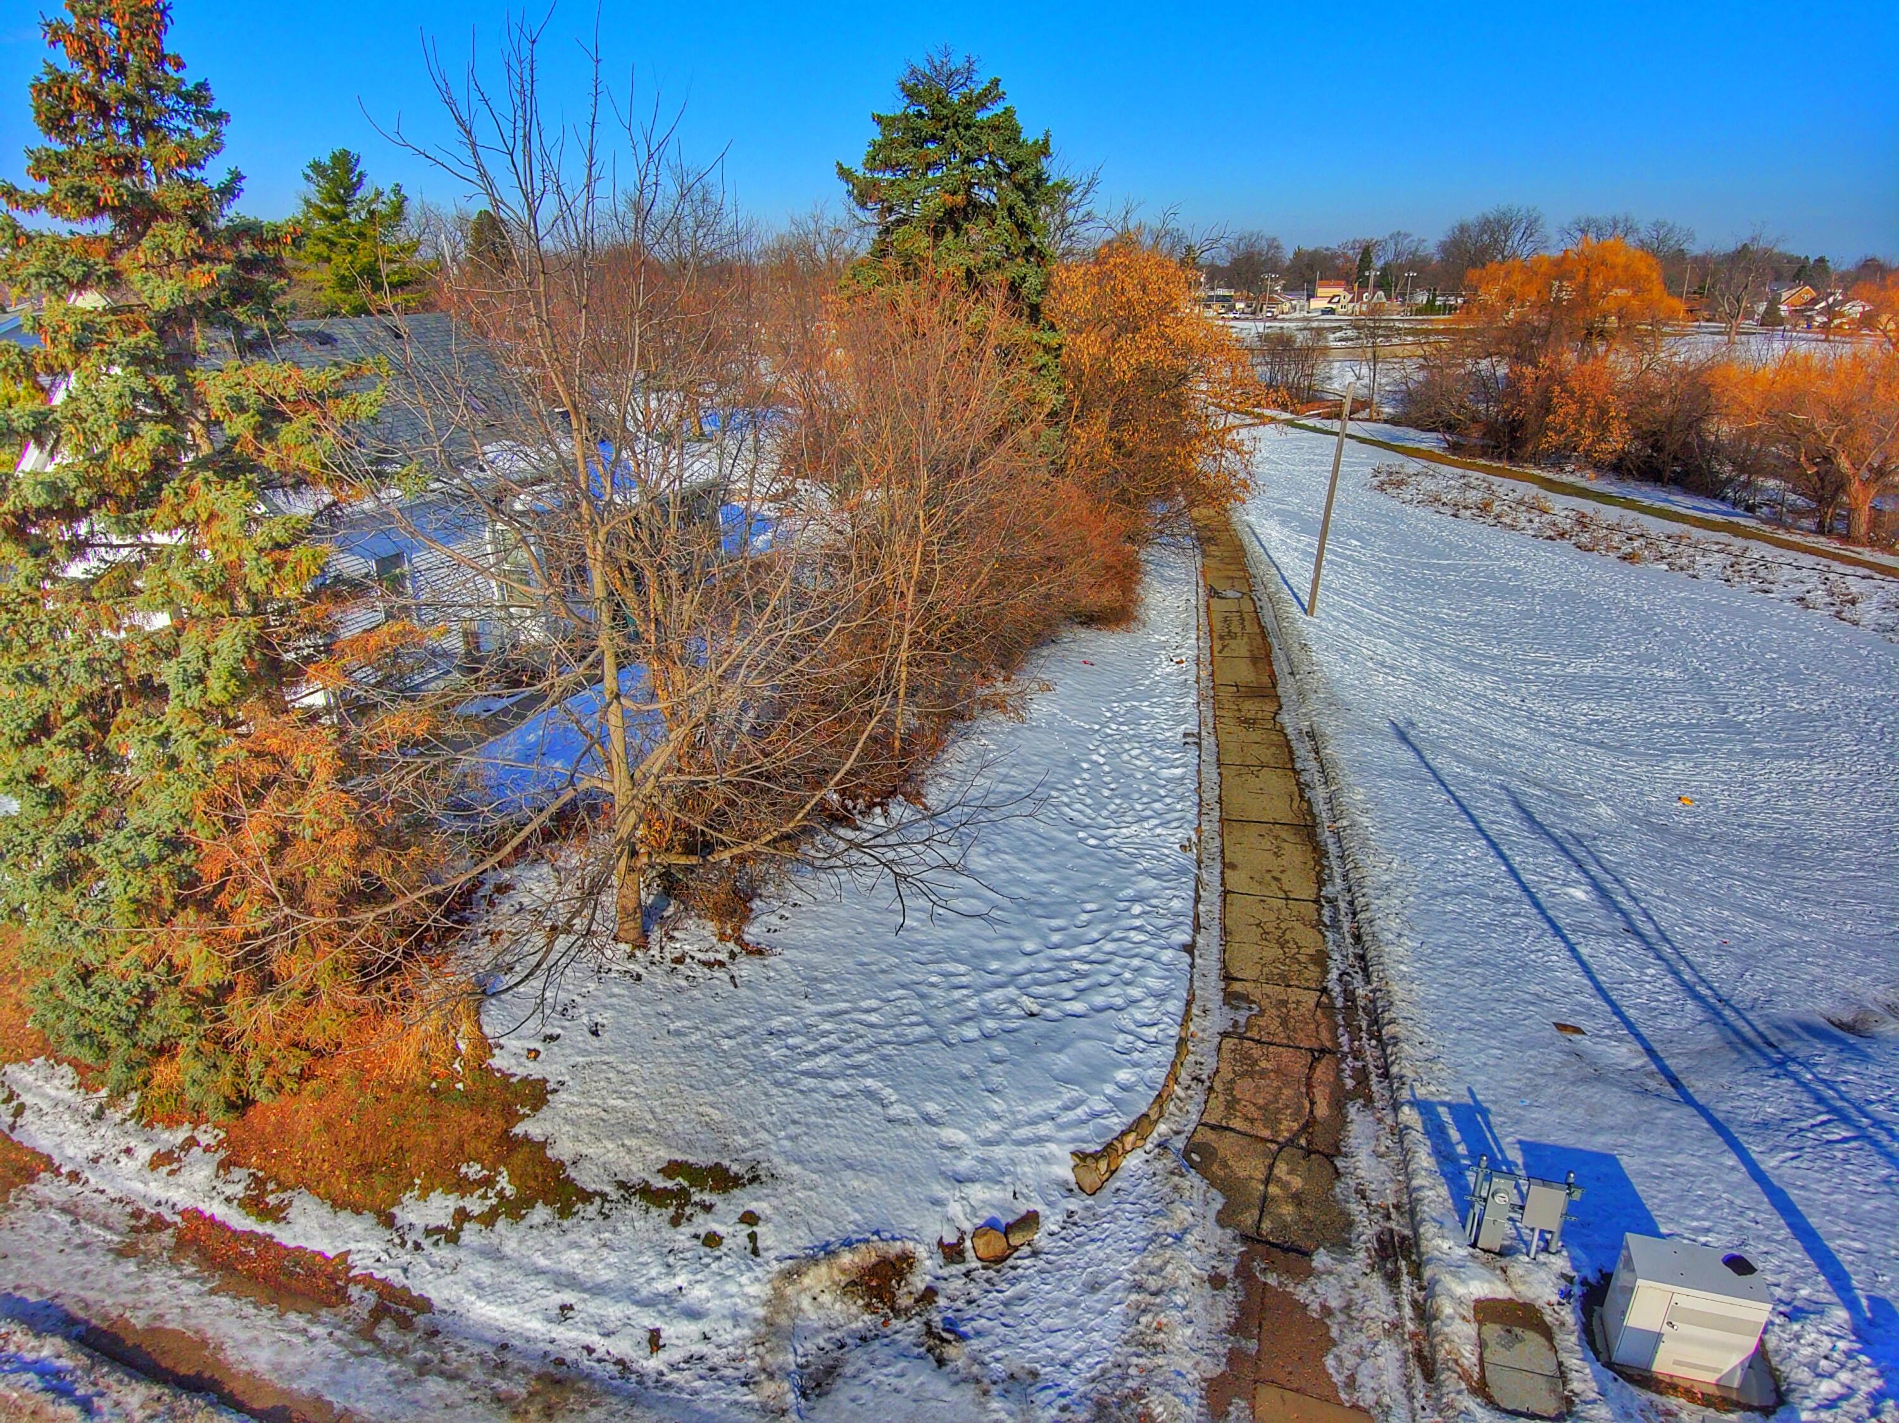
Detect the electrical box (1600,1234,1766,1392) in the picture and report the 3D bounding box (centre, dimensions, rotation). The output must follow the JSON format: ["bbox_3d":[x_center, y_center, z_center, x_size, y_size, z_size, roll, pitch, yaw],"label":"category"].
[{"bbox_3d":[7.257,5.932,11.398,1.118,1.124,0.546,6,22,15],"label":"electrical box"}]

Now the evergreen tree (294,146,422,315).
[{"bbox_3d":[-28.464,-19.284,56.871,7.500,15.440,7.500,-10,23,-24],"label":"evergreen tree"}]

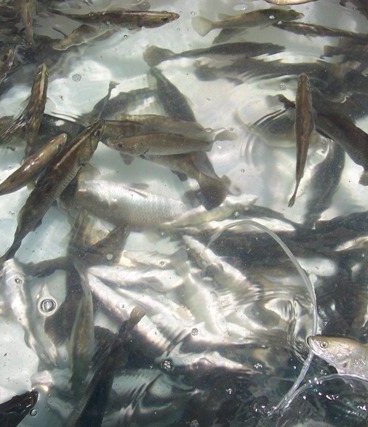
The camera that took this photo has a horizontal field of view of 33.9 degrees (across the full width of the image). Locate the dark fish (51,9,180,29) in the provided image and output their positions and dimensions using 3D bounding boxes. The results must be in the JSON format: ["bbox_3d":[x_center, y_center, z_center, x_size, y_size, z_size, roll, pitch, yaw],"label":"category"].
[{"bbox_3d":[-0.141,-0.411,1.253,0.268,0.062,0.034,2,62,1],"label":"dark fish"}]

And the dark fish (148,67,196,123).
[{"bbox_3d":[-0.018,-0.193,1.227,0.046,0.060,0.295,-19,64,-10],"label":"dark fish"}]

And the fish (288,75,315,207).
[{"bbox_3d":[0.215,-0.145,1.143,0.034,0.055,0.294,8,64,4],"label":"fish"}]

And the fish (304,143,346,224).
[{"bbox_3d":[0.268,-0.061,1.180,0.042,0.060,0.246,20,64,10],"label":"fish"}]

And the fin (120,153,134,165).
[{"bbox_3d":[-0.105,-0.102,1.122,0.022,0.012,0.026,-16,63,-8],"label":"fin"}]

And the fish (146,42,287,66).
[{"bbox_3d":[0.067,-0.349,1.309,0.304,0.060,0.035,-3,64,-1],"label":"fish"}]

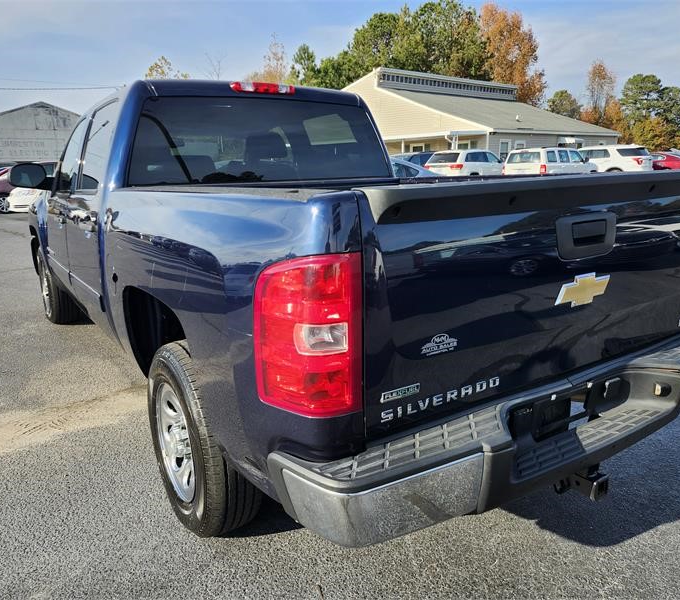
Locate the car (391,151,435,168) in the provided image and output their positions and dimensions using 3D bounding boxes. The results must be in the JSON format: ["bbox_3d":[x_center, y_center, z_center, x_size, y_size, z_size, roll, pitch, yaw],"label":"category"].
[{"bbox_3d":[4.201,-5.969,25.089,1.870,1.700,4.650,13,20,42],"label":"car"}]

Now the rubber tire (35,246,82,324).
[{"bbox_3d":[-2.594,-0.132,4.888,0.250,0.775,0.775,-11,17,-34],"label":"rubber tire"}]

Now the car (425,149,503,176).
[{"bbox_3d":[5.732,-5.601,23.099,1.940,1.760,4.800,13,19,42],"label":"car"}]

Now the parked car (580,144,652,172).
[{"bbox_3d":[11.570,-6.180,24.618,5.000,1.780,2.000,11,18,40],"label":"parked car"}]

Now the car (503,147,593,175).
[{"bbox_3d":[8.665,-5.235,21.521,4.480,1.770,1.840,-12,18,-37],"label":"car"}]

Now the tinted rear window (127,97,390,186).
[{"bbox_3d":[-0.379,-0.906,3.054,1.660,0.460,0.060,-10,1,-32],"label":"tinted rear window"}]

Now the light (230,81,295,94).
[{"bbox_3d":[-0.456,-1.226,3.089,0.410,0.065,0.080,-10,17,-32],"label":"light"}]

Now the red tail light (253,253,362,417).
[{"bbox_3d":[-0.070,0.078,1.231,0.175,0.380,0.195,-11,17,-34],"label":"red tail light"}]

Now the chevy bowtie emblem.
[{"bbox_3d":[0.721,-0.030,1.572,0.270,0.095,0.020,-10,17,-32],"label":"chevy bowtie emblem"}]

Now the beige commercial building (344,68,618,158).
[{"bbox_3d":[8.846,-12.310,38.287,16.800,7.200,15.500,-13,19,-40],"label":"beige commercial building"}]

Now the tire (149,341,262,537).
[{"bbox_3d":[-0.550,0.527,2.118,0.250,0.775,0.775,-11,17,-34],"label":"tire"}]

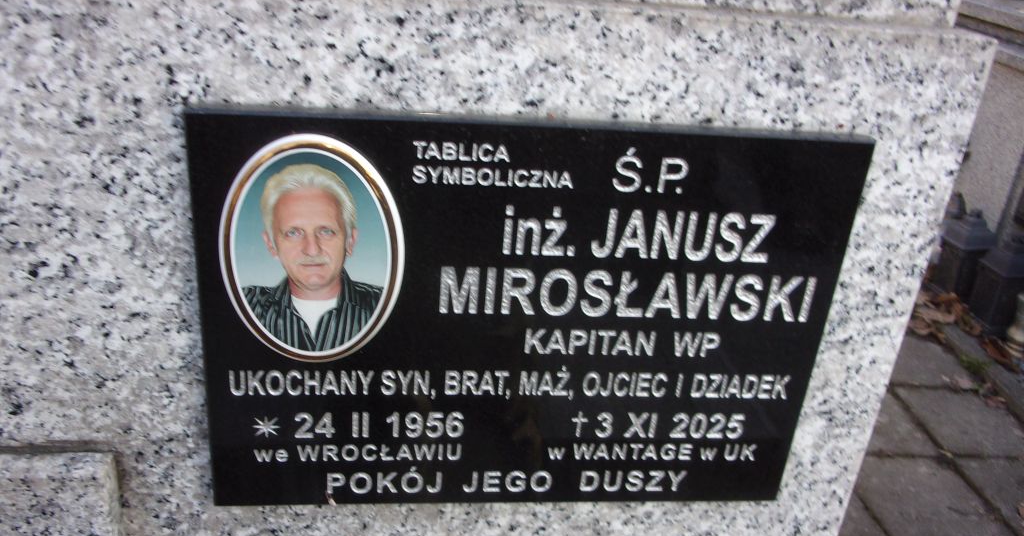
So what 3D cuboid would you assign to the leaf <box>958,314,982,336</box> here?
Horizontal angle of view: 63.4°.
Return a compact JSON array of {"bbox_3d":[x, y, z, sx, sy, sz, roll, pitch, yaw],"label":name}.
[{"bbox_3d":[1.651,0.209,2.990,0.060,0.035,0.100,2,25,-8],"label":"leaf"}]

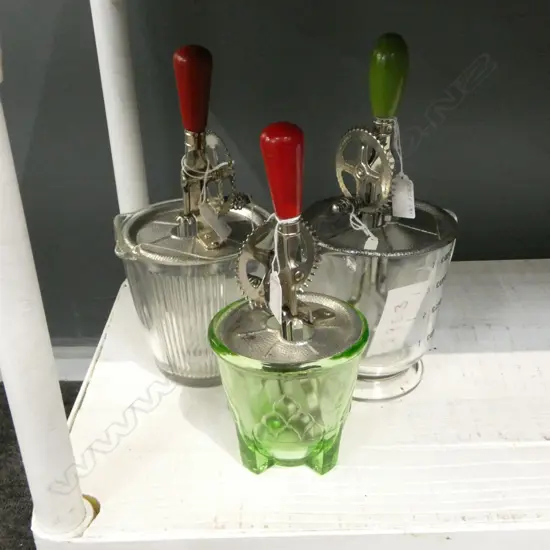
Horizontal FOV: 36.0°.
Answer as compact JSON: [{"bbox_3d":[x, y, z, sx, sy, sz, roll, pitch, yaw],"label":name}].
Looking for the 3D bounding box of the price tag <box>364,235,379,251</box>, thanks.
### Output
[{"bbox_3d":[0.076,-0.025,0.671,0.009,0.001,0.023,4,30,9],"label":"price tag"}]

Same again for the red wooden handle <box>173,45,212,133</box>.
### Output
[{"bbox_3d":[-0.064,-0.147,0.670,0.030,0.069,0.030,1,28,0],"label":"red wooden handle"}]

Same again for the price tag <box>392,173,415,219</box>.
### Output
[{"bbox_3d":[0.107,-0.065,0.704,0.018,0.037,0.001,4,25,19],"label":"price tag"}]

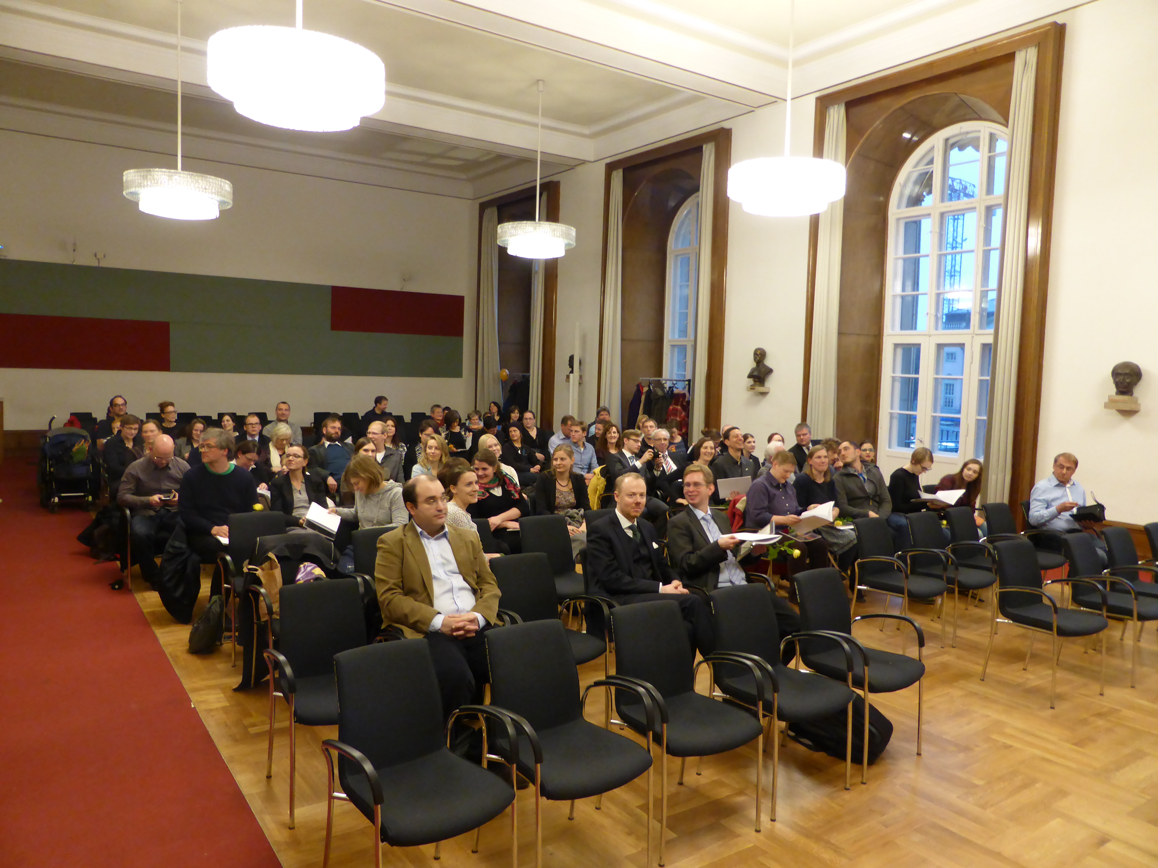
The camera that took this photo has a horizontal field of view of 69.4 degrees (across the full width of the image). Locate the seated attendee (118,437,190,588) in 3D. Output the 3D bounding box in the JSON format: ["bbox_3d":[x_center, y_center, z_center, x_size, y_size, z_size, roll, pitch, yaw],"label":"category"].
[{"bbox_3d":[-3.409,0.630,6.818,0.580,1.250,0.830,-1,5,-34],"label":"seated attendee"}]

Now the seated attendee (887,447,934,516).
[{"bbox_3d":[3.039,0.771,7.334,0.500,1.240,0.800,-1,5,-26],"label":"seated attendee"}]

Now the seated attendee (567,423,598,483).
[{"bbox_3d":[0.083,0.518,9.228,0.520,1.290,0.800,-1,5,-28],"label":"seated attendee"}]

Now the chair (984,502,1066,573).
[{"bbox_3d":[3.664,1.047,6.884,0.530,0.885,0.560,-1,5,-34],"label":"chair"}]

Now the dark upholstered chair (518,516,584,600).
[{"bbox_3d":[-0.127,1.015,5.575,0.540,0.864,0.556,-1,5,-32],"label":"dark upholstered chair"}]

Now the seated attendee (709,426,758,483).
[{"bbox_3d":[1.715,0.582,8.968,0.540,1.290,0.800,-1,5,-29],"label":"seated attendee"}]

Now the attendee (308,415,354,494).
[{"bbox_3d":[-2.465,0.511,8.570,0.580,1.335,0.800,-1,5,-33],"label":"attendee"}]

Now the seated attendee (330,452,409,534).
[{"bbox_3d":[-1.371,0.776,5.636,0.560,1.250,0.760,1,5,-12],"label":"seated attendee"}]

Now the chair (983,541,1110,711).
[{"bbox_3d":[2.916,1.154,5.188,0.530,0.885,0.560,-1,5,-29],"label":"chair"}]

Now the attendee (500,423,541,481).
[{"bbox_3d":[-0.598,0.499,10.083,0.520,1.240,0.800,-2,5,-37],"label":"attendee"}]

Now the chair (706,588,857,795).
[{"bbox_3d":[0.898,1.175,3.803,0.540,0.864,0.556,-1,5,-35],"label":"chair"}]

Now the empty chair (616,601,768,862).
[{"bbox_3d":[0.416,1.188,3.457,0.540,0.864,0.556,-1,5,-32],"label":"empty chair"}]

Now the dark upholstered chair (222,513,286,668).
[{"bbox_3d":[-2.033,0.976,5.434,0.540,0.864,0.556,-1,5,-34],"label":"dark upholstered chair"}]

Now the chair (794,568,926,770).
[{"bbox_3d":[1.383,1.159,4.148,0.540,0.865,0.560,-2,6,-39],"label":"chair"}]

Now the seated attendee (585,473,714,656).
[{"bbox_3d":[0.417,0.878,4.487,0.560,1.320,0.830,-1,5,-34],"label":"seated attendee"}]

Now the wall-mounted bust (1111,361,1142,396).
[{"bbox_3d":[5.511,-0.559,8.417,0.310,0.360,0.290,-1,5,-34],"label":"wall-mounted bust"}]

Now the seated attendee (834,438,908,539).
[{"bbox_3d":[2.764,0.742,7.540,0.560,1.341,0.800,-1,5,-30],"label":"seated attendee"}]

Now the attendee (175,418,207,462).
[{"bbox_3d":[-3.971,0.489,8.696,0.500,1.268,0.750,-1,5,-33],"label":"attendee"}]

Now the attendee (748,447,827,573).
[{"bbox_3d":[1.574,0.779,6.567,0.550,1.260,0.800,-1,5,-34],"label":"attendee"}]

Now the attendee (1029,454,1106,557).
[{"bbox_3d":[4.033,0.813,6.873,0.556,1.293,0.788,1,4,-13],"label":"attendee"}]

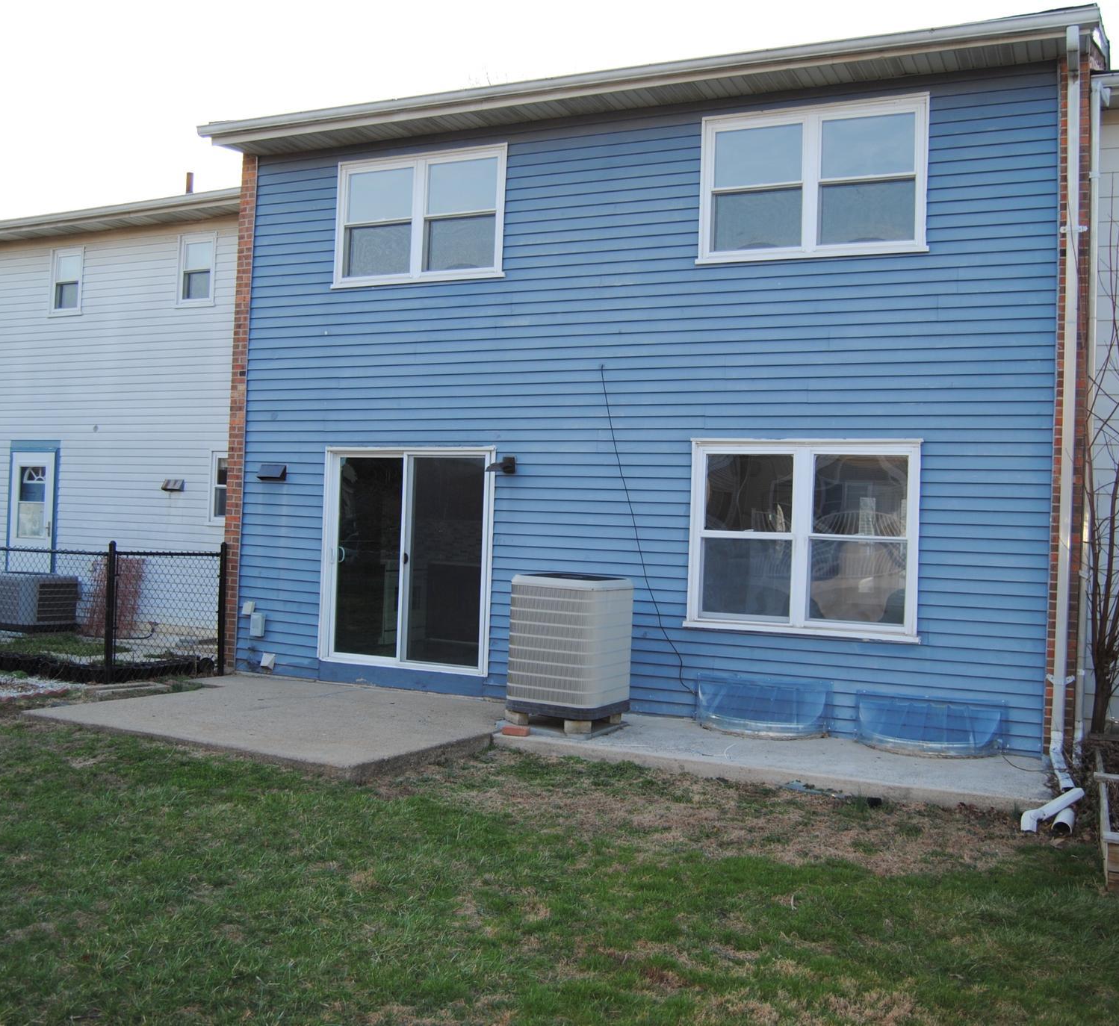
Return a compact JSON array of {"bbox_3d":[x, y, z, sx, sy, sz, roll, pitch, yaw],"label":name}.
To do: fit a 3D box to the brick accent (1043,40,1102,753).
[{"bbox_3d":[3.756,-0.790,8.449,0.210,5.150,0.220,2,-1,24],"label":"brick accent"}]

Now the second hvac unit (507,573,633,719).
[{"bbox_3d":[0.107,1.003,8.795,0.720,1.000,0.720,2,-1,24],"label":"second hvac unit"}]

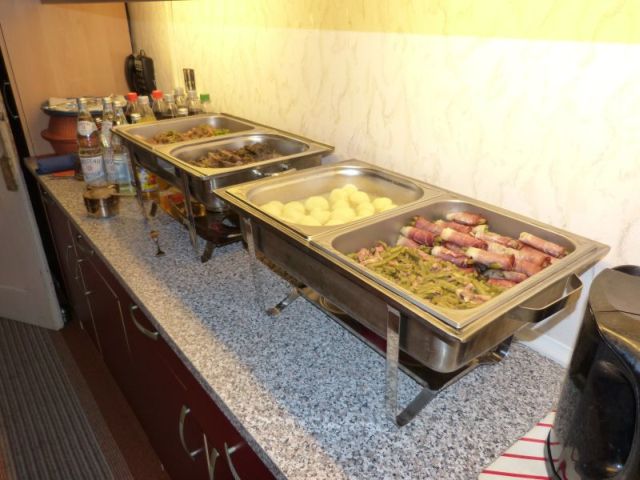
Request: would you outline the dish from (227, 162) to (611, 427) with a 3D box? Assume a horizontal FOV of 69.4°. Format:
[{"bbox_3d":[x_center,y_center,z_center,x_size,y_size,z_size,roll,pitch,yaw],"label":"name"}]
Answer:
[{"bbox_3d":[0.119,0.069,0.876,0.378,0.270,0.608,-19,32,-34],"label":"dish"}]

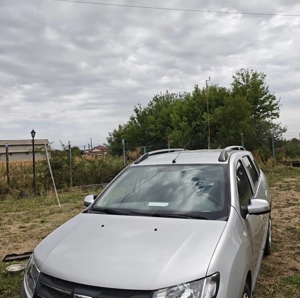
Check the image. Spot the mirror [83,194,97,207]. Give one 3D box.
[{"bbox_3d":[-0.625,0.595,3.459,0.210,0.145,0.125,-3,0,25],"label":"mirror"}]

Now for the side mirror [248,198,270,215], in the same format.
[{"bbox_3d":[0.984,0.516,2.719,0.210,0.145,0.125,-3,0,25],"label":"side mirror"}]

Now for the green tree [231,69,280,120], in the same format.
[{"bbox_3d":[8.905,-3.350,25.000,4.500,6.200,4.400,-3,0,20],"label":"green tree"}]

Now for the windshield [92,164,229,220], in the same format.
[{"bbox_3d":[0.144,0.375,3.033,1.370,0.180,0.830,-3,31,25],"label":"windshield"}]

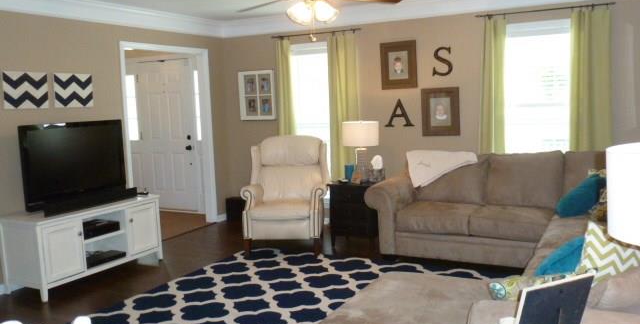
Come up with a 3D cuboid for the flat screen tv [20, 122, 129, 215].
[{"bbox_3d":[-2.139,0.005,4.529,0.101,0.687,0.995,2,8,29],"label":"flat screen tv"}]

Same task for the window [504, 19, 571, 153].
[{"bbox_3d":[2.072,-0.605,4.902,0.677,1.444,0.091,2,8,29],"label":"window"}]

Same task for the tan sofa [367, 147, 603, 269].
[{"bbox_3d":[1.601,0.385,4.858,2.200,0.920,0.930,1,8,26],"label":"tan sofa"}]

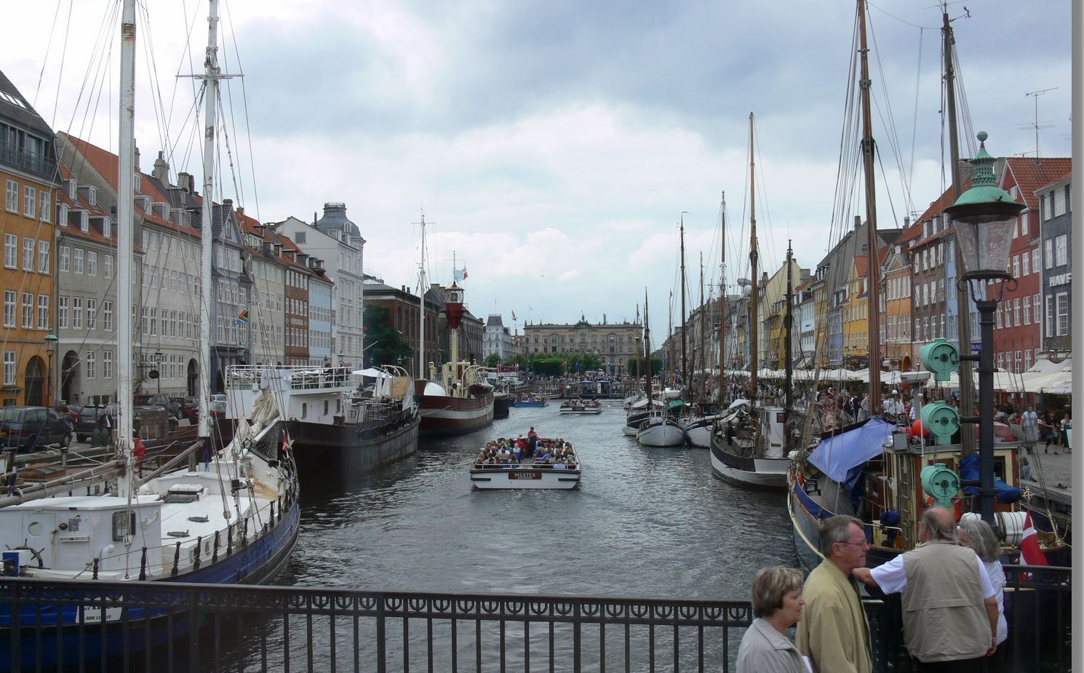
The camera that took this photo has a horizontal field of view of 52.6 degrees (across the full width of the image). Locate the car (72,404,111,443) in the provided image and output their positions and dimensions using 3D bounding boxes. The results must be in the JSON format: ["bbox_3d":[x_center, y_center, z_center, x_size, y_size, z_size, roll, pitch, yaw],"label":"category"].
[{"bbox_3d":[-19.100,3.889,49.393,1.800,1.640,4.500,0,-2,4],"label":"car"}]

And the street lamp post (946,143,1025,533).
[{"bbox_3d":[3.150,0.587,7.784,0.570,4.070,0.570,0,-2,0],"label":"street lamp post"}]

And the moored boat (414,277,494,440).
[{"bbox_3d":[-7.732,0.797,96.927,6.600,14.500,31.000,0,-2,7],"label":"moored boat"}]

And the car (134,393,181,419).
[{"bbox_3d":[-24.600,4.601,70.382,1.750,1.520,4.300,0,-2,4],"label":"car"}]

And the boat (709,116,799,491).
[{"bbox_3d":[10.950,-2.346,53.114,4.900,17.600,20.000,0,-2,2],"label":"boat"}]

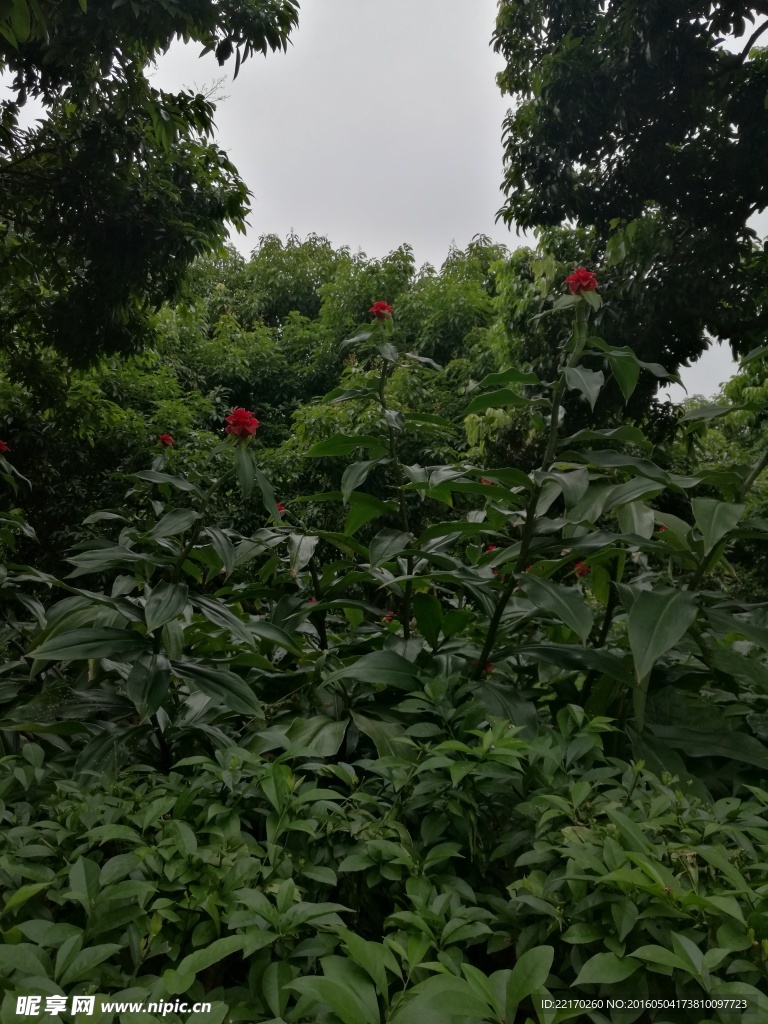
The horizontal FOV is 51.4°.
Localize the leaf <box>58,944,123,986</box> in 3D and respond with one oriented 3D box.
[{"bbox_3d":[-0.421,0.650,1.150,0.102,0.015,0.038,-32,39,-23],"label":"leaf"}]

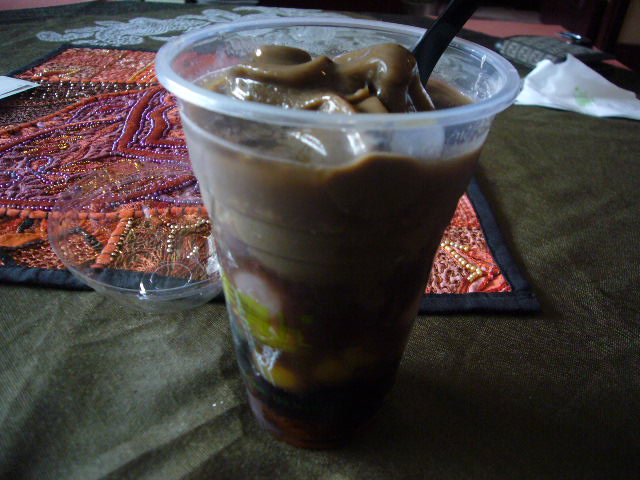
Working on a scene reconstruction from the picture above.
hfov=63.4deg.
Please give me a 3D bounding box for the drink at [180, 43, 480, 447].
[{"bbox_3d":[0.002,0.007,0.180,0.088,0.138,0.088,4,34,1],"label":"drink"}]

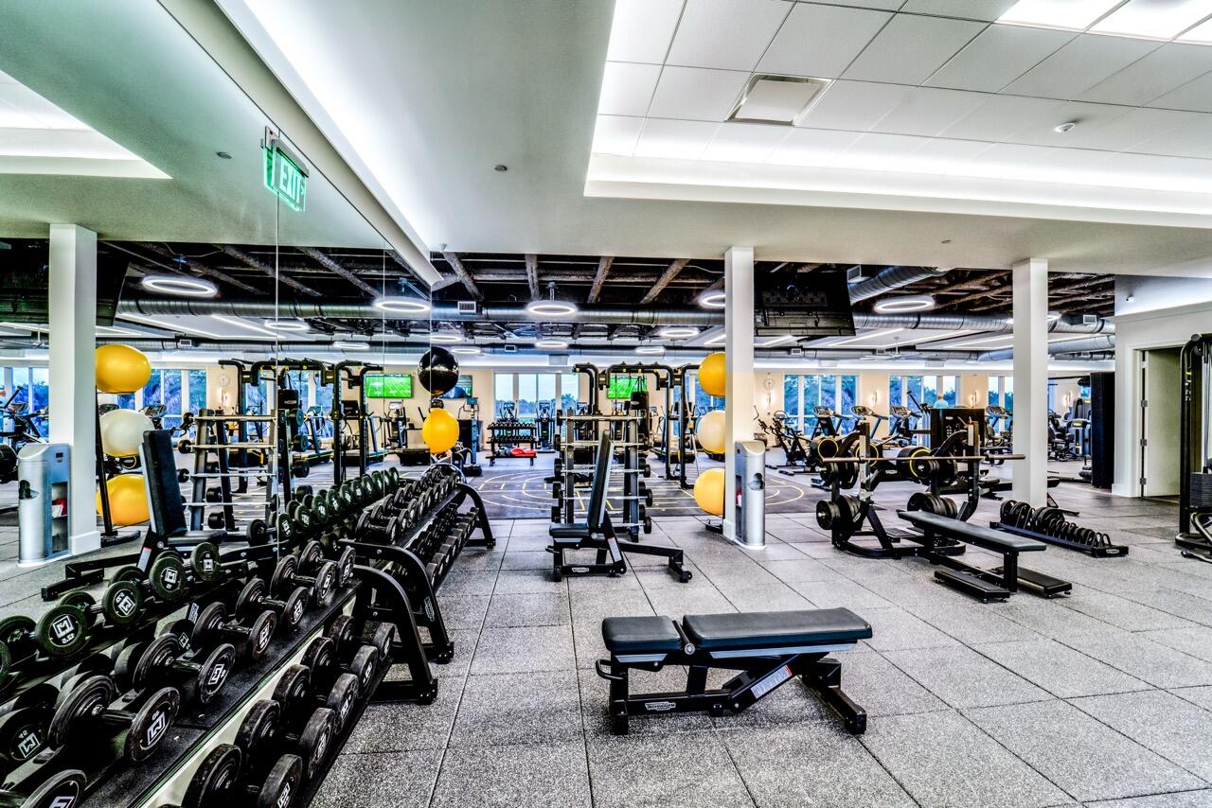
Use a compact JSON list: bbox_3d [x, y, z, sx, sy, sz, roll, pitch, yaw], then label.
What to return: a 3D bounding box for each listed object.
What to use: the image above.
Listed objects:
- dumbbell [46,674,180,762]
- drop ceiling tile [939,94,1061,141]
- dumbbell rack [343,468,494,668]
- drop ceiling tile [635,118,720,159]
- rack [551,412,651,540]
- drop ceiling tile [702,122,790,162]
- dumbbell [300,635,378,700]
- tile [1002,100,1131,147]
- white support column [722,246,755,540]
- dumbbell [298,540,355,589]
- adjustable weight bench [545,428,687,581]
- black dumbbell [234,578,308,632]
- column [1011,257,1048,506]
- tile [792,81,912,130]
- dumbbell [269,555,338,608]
[{"bbox_3d":[-1.208,0.779,1.172,0.190,0.160,0.160,15,-2,-7],"label":"dumbbell"},{"bbox_3d":[3.133,-2.277,3.765,0.615,0.020,0.580,0,0,-7],"label":"drop ceiling tile"},{"bbox_3d":[-1.402,1.147,3.972,0.656,0.845,2.372,0,0,-7],"label":"dumbbell rack"},{"bbox_3d":[0.598,-2.278,4.038,0.620,0.020,0.580,0,0,-7],"label":"drop ceiling tile"},{"bbox_3d":[-0.068,0.814,5.668,1.100,1.500,0.760,0,0,-7],"label":"rack"},{"bbox_3d":[1.213,-2.272,4.101,0.615,0.020,0.575,0,0,-7],"label":"drop ceiling tile"},{"bbox_3d":[-1.134,1.129,2.022,0.235,0.195,0.195,16,-3,-8],"label":"dumbbell"},{"bbox_3d":[3.815,-2.302,3.888,0.615,0.020,0.590,0,-1,-7],"label":"tile"},{"bbox_3d":[1.549,-0.109,5.509,0.275,3.360,0.265,0,0,-7],"label":"white support column"},{"bbox_3d":[-1.349,0.782,2.298,0.190,0.178,0.178,15,-2,-7],"label":"dumbbell"},{"bbox_3d":[0.114,0.916,4.302,1.272,1.302,0.467,0,0,-7],"label":"adjustable weight bench"},{"bbox_3d":[-1.369,0.816,1.946,0.215,0.140,0.140,17,-4,-12],"label":"black dumbbell"},{"bbox_3d":[5.431,-0.126,6.069,0.260,3.433,0.250,0,-1,-7],"label":"column"},{"bbox_3d":[1.923,-2.305,3.653,0.615,0.020,0.590,0,-1,-7],"label":"tile"},{"bbox_3d":[-1.279,0.749,2.010,0.195,0.172,0.172,14,-3,-8],"label":"dumbbell"}]

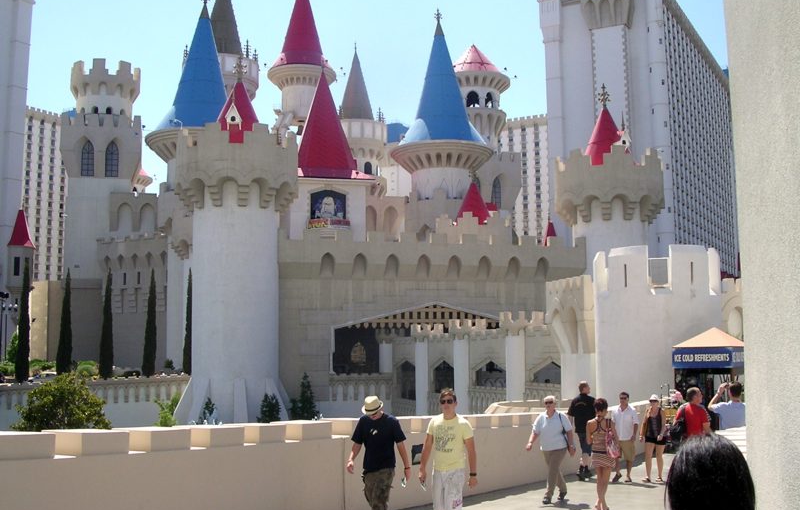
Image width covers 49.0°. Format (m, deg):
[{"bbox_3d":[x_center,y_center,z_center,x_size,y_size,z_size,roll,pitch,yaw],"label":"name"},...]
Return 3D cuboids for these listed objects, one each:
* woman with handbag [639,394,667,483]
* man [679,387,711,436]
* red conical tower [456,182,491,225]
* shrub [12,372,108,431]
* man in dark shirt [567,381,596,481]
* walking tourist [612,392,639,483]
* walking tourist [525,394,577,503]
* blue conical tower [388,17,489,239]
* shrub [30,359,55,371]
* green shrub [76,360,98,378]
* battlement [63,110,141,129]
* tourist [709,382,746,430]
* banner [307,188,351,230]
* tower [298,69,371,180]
[{"bbox_3d":[4.682,3.394,16.283,0.500,1.590,0.380,-2,-8,10],"label":"woman with handbag"},{"bbox_3d":[4.562,2.895,13.525,0.560,1.690,0.420,-3,-8,15],"label":"man"},{"bbox_3d":[8.035,-5.630,96.000,3.800,4.900,3.800,-1,-7,0],"label":"red conical tower"},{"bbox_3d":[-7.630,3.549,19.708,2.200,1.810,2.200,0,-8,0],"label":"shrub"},{"bbox_3d":[3.330,3.247,16.200,0.560,1.820,0.460,-3,-7,20],"label":"man in dark shirt"},{"bbox_3d":[4.237,3.429,16.500,0.530,1.690,0.420,-3,-7,20],"label":"walking tourist"},{"bbox_3d":[2.264,2.922,13.120,0.720,1.600,0.500,-3,-8,17],"label":"walking tourist"},{"bbox_3d":[3.494,-10.970,72.189,7.800,18.640,7.800,0,-8,0],"label":"blue conical tower"},{"bbox_3d":[-41.930,12.960,103.000,2.800,1.400,2.000,1,-7,-10],"label":"shrub"},{"bbox_3d":[-27.538,10.075,77.380,1.900,1.720,1.900,0,-8,0],"label":"green shrub"},{"bbox_3d":[-39.088,-17.613,115.000,10.000,2.500,10.000,0,-7,-6],"label":"battlement"},{"bbox_3d":[5.378,2.938,14.124,0.620,1.760,0.500,3,-9,-22],"label":"tourist"},{"bbox_3d":[-6.984,-4.508,87.000,4.100,3.900,0.250,1,-7,-15],"label":"banner"},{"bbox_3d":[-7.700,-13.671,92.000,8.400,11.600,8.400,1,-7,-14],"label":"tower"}]

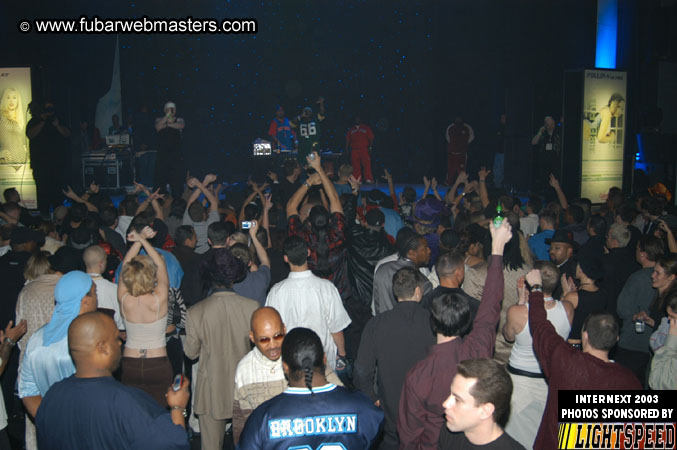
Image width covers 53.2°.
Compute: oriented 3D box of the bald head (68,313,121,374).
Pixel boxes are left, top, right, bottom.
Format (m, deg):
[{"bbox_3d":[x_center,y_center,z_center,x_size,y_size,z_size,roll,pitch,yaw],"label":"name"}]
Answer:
[{"bbox_3d":[-0.954,0.464,2.650,0.210,0.240,0.170,-5,8,-42],"label":"bald head"}]

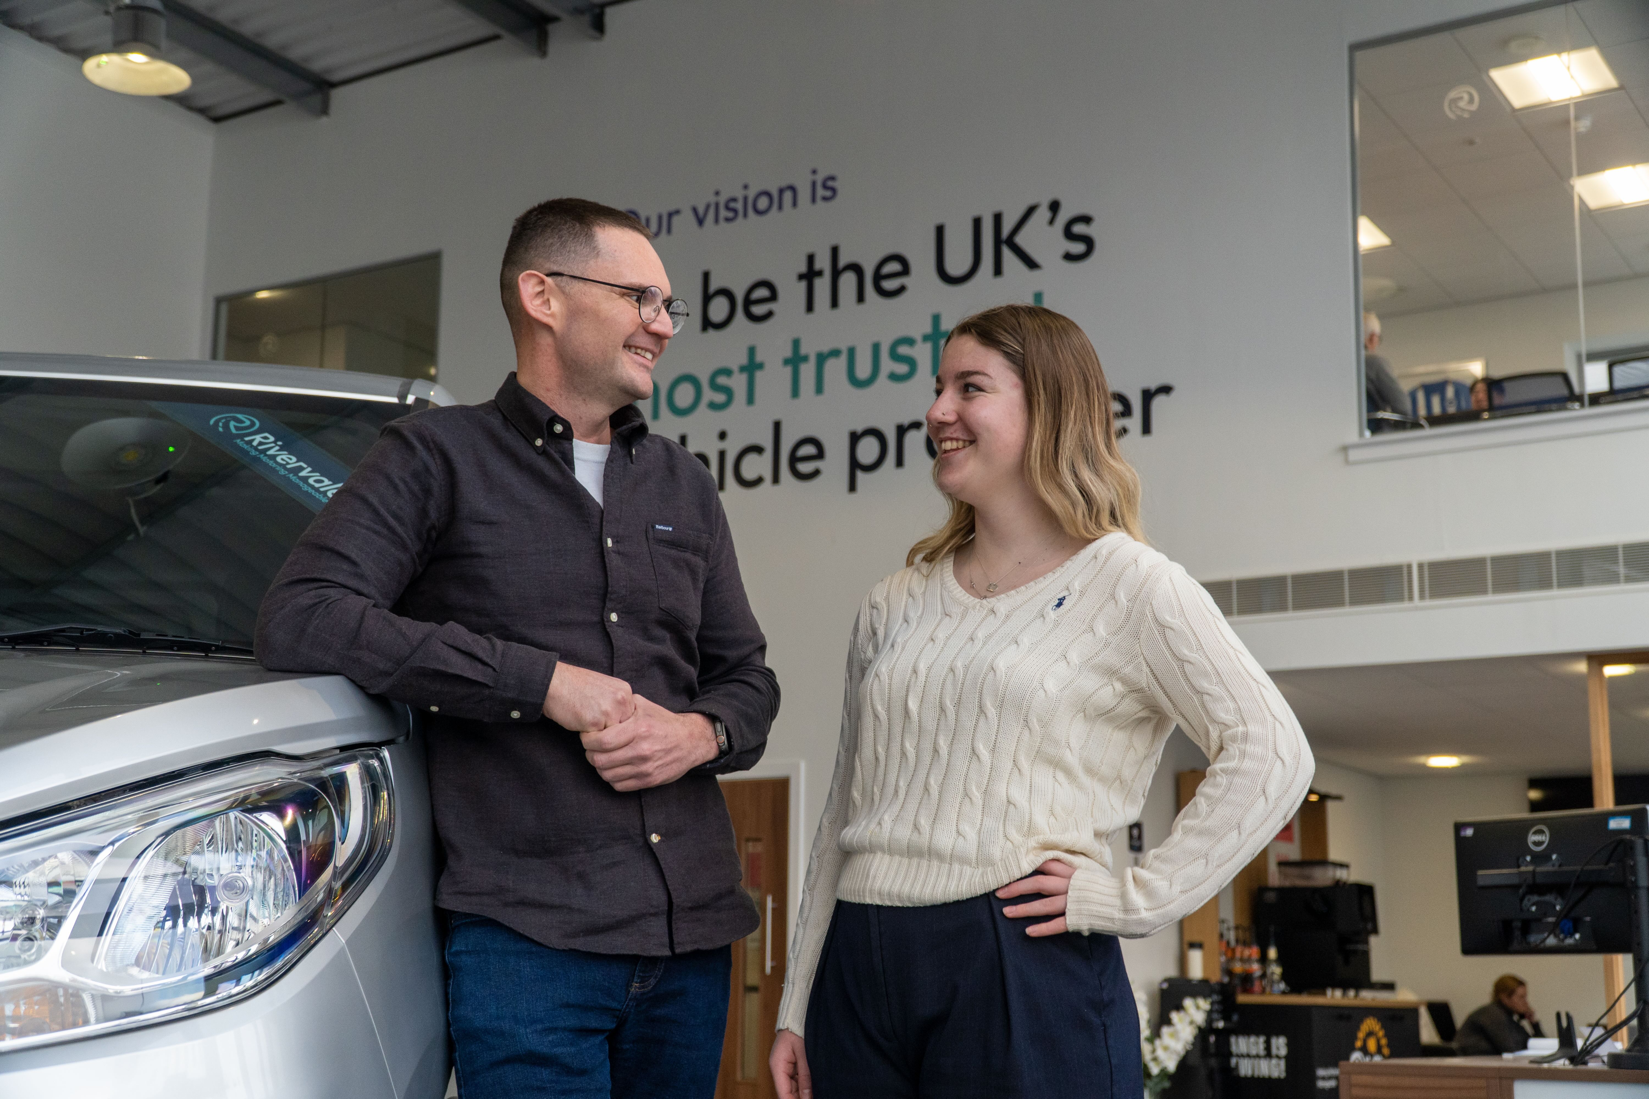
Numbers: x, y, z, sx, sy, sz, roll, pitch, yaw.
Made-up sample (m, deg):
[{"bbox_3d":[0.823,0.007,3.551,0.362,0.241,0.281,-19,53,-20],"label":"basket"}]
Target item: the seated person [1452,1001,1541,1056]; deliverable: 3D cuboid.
[{"bbox_3d":[3.900,2.970,10.850,0.760,1.150,0.520,-6,-14,30],"label":"seated person"}]

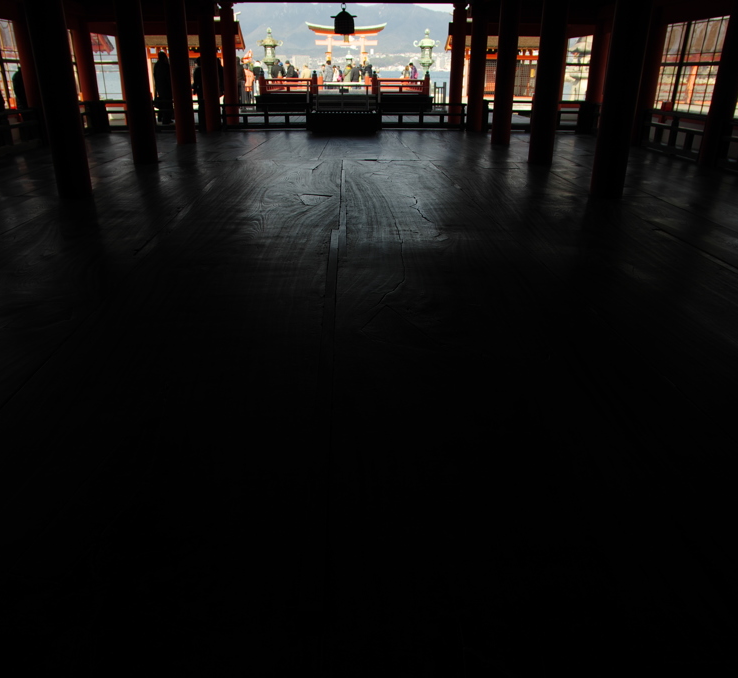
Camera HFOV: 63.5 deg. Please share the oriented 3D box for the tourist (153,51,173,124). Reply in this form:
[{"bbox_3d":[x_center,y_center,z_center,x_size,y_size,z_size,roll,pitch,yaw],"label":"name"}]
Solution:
[{"bbox_3d":[-5.451,-6.671,15.868,0.380,1.750,0.530,-11,27,-25],"label":"tourist"}]

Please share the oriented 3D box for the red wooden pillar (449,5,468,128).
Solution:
[{"bbox_3d":[2.428,-7.409,16.192,0.370,2.970,0.370,0,24,-2],"label":"red wooden pillar"}]

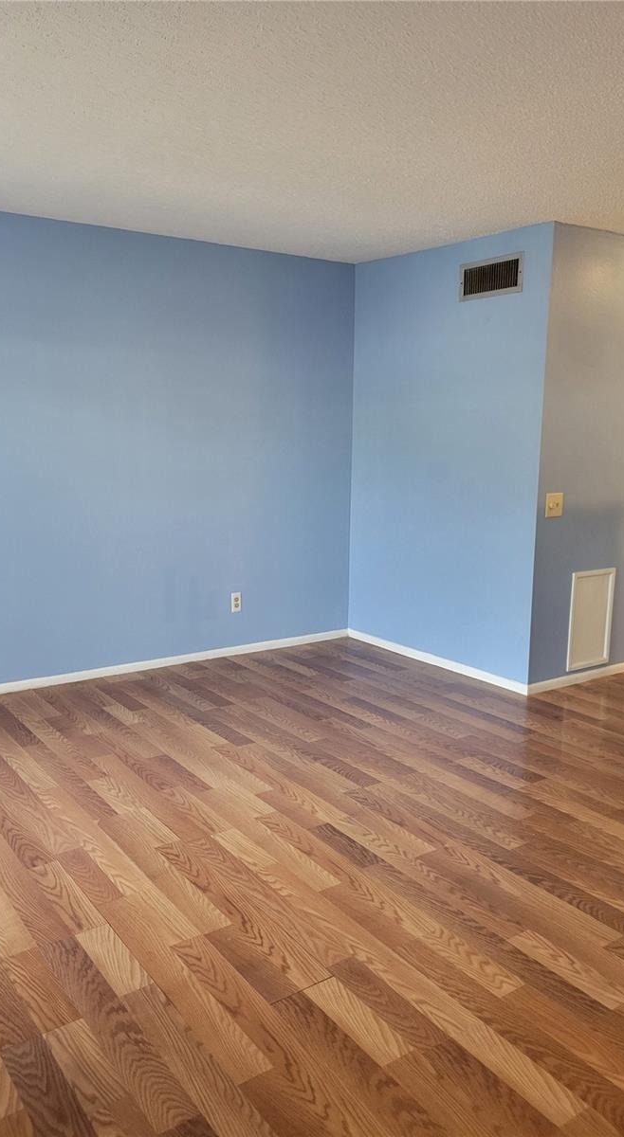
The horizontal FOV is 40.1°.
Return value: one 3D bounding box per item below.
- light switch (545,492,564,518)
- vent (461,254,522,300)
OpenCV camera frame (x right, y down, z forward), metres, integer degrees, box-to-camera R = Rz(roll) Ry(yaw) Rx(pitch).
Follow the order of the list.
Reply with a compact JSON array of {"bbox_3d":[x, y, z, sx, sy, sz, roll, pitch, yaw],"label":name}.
[{"bbox_3d":[1.284,-0.332,4.494,0.122,0.120,0.018,-6,12,-34],"label":"light switch"},{"bbox_3d":[0.947,-1.548,4.551,0.022,0.197,0.445,-6,12,-36],"label":"vent"}]

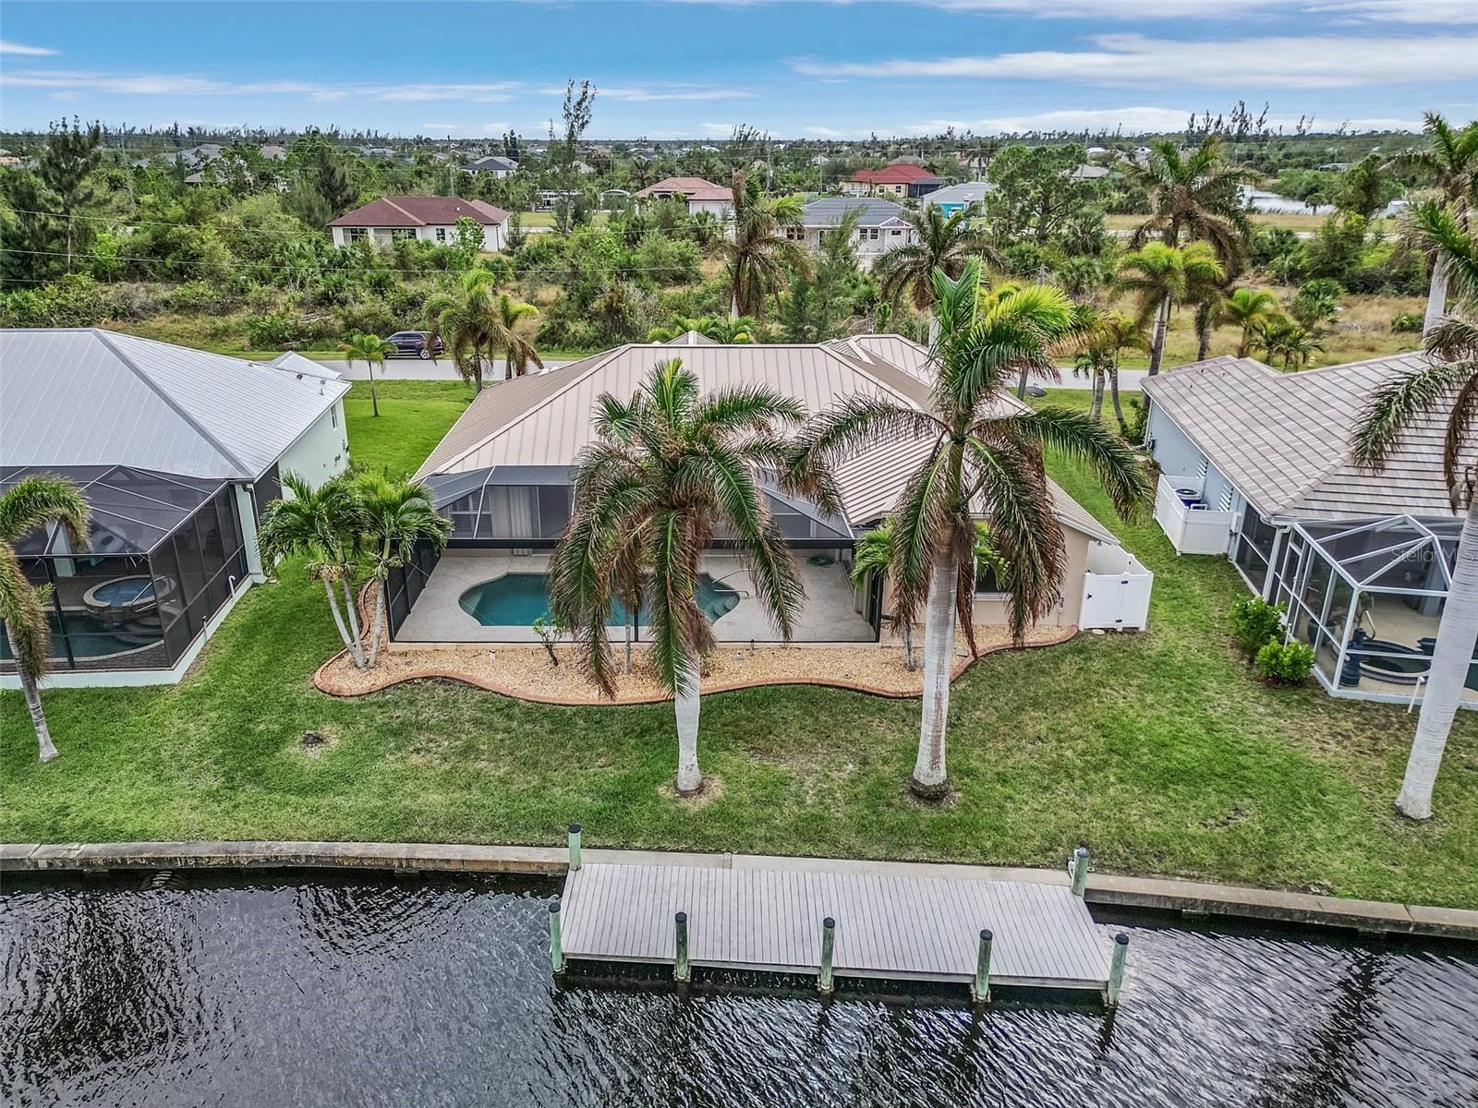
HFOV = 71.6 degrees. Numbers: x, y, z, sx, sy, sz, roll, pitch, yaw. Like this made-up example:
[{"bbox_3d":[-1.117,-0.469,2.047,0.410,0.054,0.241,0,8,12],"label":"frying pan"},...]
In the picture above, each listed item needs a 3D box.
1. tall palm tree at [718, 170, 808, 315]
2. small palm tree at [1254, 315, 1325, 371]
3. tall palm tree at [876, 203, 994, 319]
[{"bbox_3d":[0.889,-12.831,50.918,4.700,11.400,4.700,0,22,0],"label":"tall palm tree"},{"bbox_3d":[29.486,-10.361,55.144,3.700,4.800,3.700,0,22,0],"label":"small palm tree"},{"bbox_3d":[9.315,-11.806,50.256,5.500,10.000,5.500,0,22,0],"label":"tall palm tree"}]

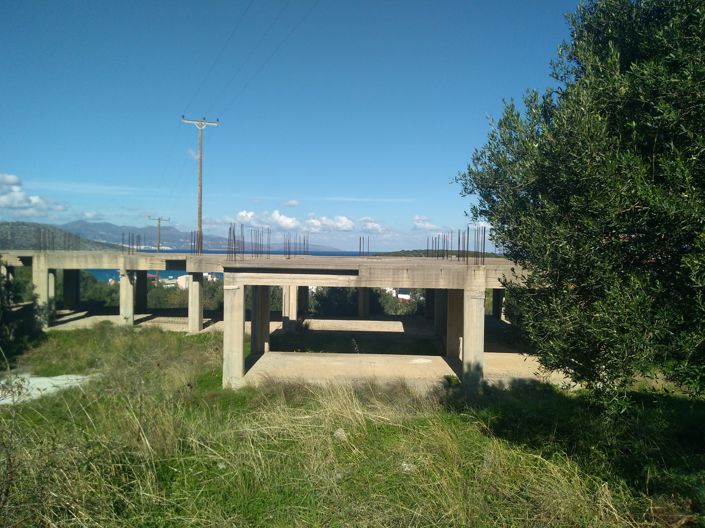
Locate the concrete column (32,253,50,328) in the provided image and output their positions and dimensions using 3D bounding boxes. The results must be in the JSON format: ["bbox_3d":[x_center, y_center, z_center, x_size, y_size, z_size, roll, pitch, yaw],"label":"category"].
[{"bbox_3d":[-12.637,1.104,21.519,0.420,2.900,0.420,1,1,2],"label":"concrete column"}]

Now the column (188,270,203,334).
[{"bbox_3d":[-6.110,1.449,20.737,0.420,2.420,0.440,1,1,2],"label":"column"}]

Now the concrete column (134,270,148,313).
[{"bbox_3d":[-10.601,1.242,26.589,0.440,2.420,0.440,1,1,2],"label":"concrete column"}]

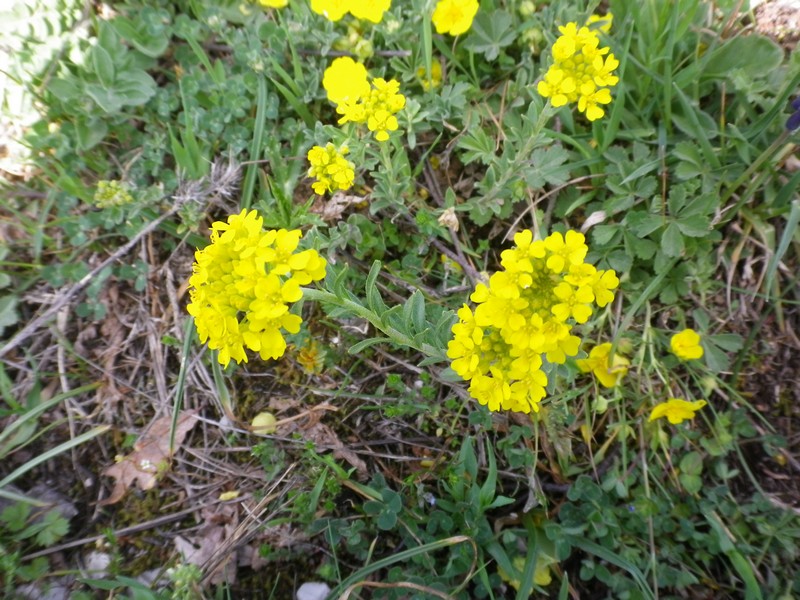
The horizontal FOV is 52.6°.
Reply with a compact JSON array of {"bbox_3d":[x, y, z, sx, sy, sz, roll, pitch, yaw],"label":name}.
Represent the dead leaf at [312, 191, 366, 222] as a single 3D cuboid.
[{"bbox_3d":[-0.035,-0.057,0.476,0.033,0.010,0.020,-26,62,-16],"label":"dead leaf"}]

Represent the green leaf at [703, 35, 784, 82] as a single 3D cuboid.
[{"bbox_3d":[0.188,-0.133,0.445,0.038,0.018,0.022,0,55,0],"label":"green leaf"}]

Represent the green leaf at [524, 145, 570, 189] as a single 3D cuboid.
[{"bbox_3d":[0.074,-0.067,0.407,0.022,0.005,0.024,35,79,13],"label":"green leaf"}]

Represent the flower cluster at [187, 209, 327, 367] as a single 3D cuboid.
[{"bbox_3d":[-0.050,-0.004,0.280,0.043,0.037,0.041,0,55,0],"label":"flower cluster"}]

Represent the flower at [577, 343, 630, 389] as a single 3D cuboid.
[{"bbox_3d":[0.082,0.026,0.326,0.019,0.010,0.019,-6,65,2],"label":"flower"}]

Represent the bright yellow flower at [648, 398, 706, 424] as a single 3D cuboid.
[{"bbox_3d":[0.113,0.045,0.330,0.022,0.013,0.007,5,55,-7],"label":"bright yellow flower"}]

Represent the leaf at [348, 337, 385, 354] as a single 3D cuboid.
[{"bbox_3d":[-0.013,0.019,0.341,0.019,0.005,0.005,-17,61,-10],"label":"leaf"}]

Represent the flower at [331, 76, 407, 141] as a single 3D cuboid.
[{"bbox_3d":[-0.013,-0.087,0.370,0.031,0.024,0.026,0,65,0],"label":"flower"}]

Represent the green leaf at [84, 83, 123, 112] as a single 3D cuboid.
[{"bbox_3d":[-0.156,-0.106,0.425,0.019,0.010,0.014,0,55,0],"label":"green leaf"}]

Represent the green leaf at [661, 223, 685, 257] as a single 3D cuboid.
[{"bbox_3d":[0.143,-0.032,0.425,0.011,0.004,0.021,4,65,10],"label":"green leaf"}]

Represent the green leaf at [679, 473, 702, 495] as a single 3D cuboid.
[{"bbox_3d":[0.120,0.076,0.334,0.010,0.003,0.010,4,66,11],"label":"green leaf"}]

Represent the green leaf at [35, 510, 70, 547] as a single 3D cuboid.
[{"bbox_3d":[-0.159,0.104,0.370,0.014,0.005,0.018,1,53,-5],"label":"green leaf"}]

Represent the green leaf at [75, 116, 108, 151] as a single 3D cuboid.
[{"bbox_3d":[-0.160,-0.086,0.420,0.017,0.011,0.016,0,55,0],"label":"green leaf"}]

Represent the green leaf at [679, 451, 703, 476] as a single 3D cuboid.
[{"bbox_3d":[0.120,0.068,0.334,0.010,0.003,0.011,9,67,13],"label":"green leaf"}]

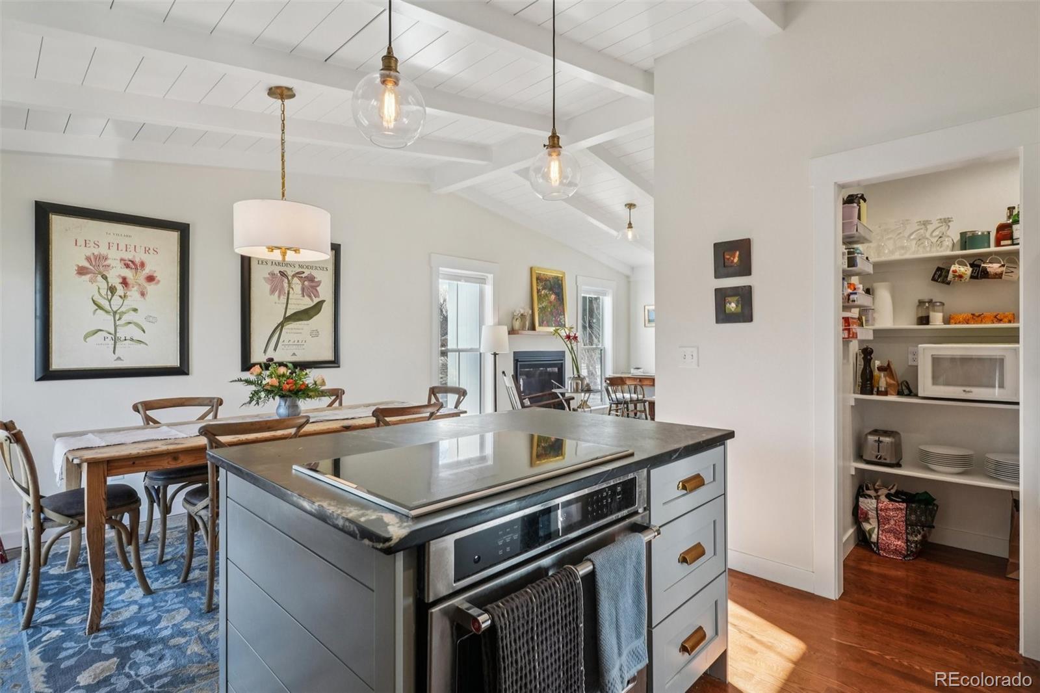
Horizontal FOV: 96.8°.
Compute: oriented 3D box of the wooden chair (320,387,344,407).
[{"bbox_3d":[-1.496,0.810,3.601,0.530,0.920,0.500,0,0,44],"label":"wooden chair"}]

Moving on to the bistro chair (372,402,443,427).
[{"bbox_3d":[-0.860,0.790,3.050,0.470,0.880,0.520,0,0,-44],"label":"bistro chair"}]

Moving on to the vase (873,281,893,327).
[{"bbox_3d":[2.345,-0.270,2.980,0.112,0.290,0.112,0,0,-43],"label":"vase"}]

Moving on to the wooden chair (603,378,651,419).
[{"bbox_3d":[1.540,0.865,6.600,0.480,0.760,0.470,0,0,-43],"label":"wooden chair"}]

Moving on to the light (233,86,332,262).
[{"bbox_3d":[-1.483,-1.077,2.885,0.545,1.115,0.545,0,0,44],"label":"light"}]

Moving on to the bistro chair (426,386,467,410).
[{"bbox_3d":[-0.760,0.790,3.590,0.500,0.900,0.470,0,0,-43],"label":"bistro chair"}]

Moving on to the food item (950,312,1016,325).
[{"bbox_3d":[2.638,-0.158,2.648,0.262,0.069,0.140,0,0,44],"label":"food item"}]

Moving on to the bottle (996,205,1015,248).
[{"bbox_3d":[2.691,-0.649,2.530,0.115,0.242,0.070,0,0,44],"label":"bottle"}]

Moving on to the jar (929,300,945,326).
[{"bbox_3d":[2.466,-0.195,2.730,0.067,0.145,0.067,0,0,41],"label":"jar"}]

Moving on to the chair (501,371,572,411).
[{"bbox_3d":[0.210,0.765,5.030,0.740,0.950,0.580,0,0,-14],"label":"chair"}]

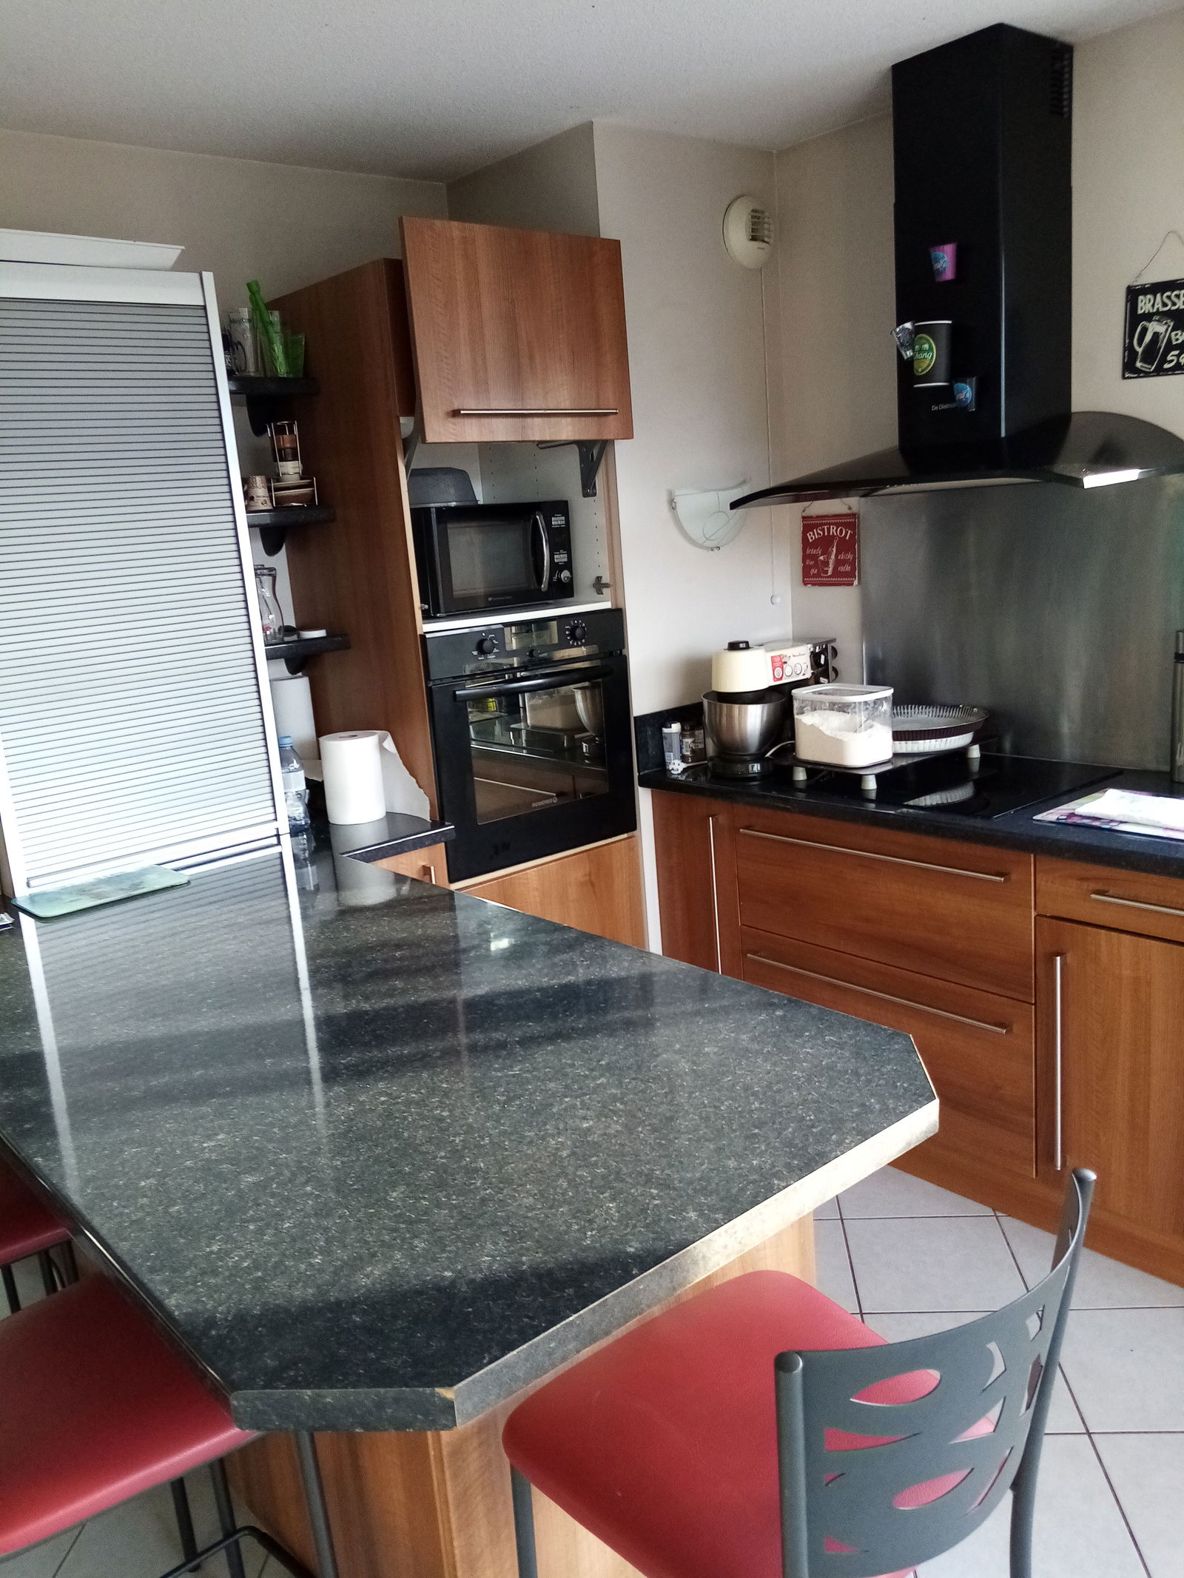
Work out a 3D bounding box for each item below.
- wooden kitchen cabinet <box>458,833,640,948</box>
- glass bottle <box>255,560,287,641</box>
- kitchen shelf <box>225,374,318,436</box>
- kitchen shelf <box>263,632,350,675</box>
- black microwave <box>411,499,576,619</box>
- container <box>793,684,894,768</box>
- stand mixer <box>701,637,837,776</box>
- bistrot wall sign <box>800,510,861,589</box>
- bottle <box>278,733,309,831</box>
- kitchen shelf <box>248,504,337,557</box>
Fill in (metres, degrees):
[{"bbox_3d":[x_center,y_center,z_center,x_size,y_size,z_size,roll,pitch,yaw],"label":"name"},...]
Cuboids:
[{"bbox_3d":[-0.287,0.474,3.343,0.600,0.680,0.590,-14,15,-38],"label":"wooden kitchen cabinet"},{"bbox_3d":[-0.818,-0.460,2.940,0.090,0.197,0.090,-14,15,-38],"label":"glass bottle"},{"bbox_3d":[-0.868,-0.928,2.887,0.320,0.103,0.290,-14,15,-38],"label":"kitchen shelf"},{"bbox_3d":[-0.821,-0.324,3.015,0.320,0.105,0.290,-14,15,-38],"label":"kitchen shelf"},{"bbox_3d":[-0.350,-0.595,3.051,0.360,0.255,0.475,6,16,41],"label":"black microwave"},{"bbox_3d":[0.624,-0.158,2.955,0.168,0.173,0.225,-13,15,-36],"label":"container"},{"bbox_3d":[0.456,-0.232,3.175,0.385,0.342,0.225,-14,15,-38],"label":"stand mixer"},{"bbox_3d":[0.678,-0.682,3.393,0.010,0.203,0.195,-14,15,-38],"label":"bistrot wall sign"},{"bbox_3d":[-0.746,-0.017,2.946,0.075,0.235,0.075,-14,15,-38],"label":"bottle"},{"bbox_3d":[-0.845,-0.629,2.950,0.320,0.103,0.290,-14,15,-38],"label":"kitchen shelf"}]

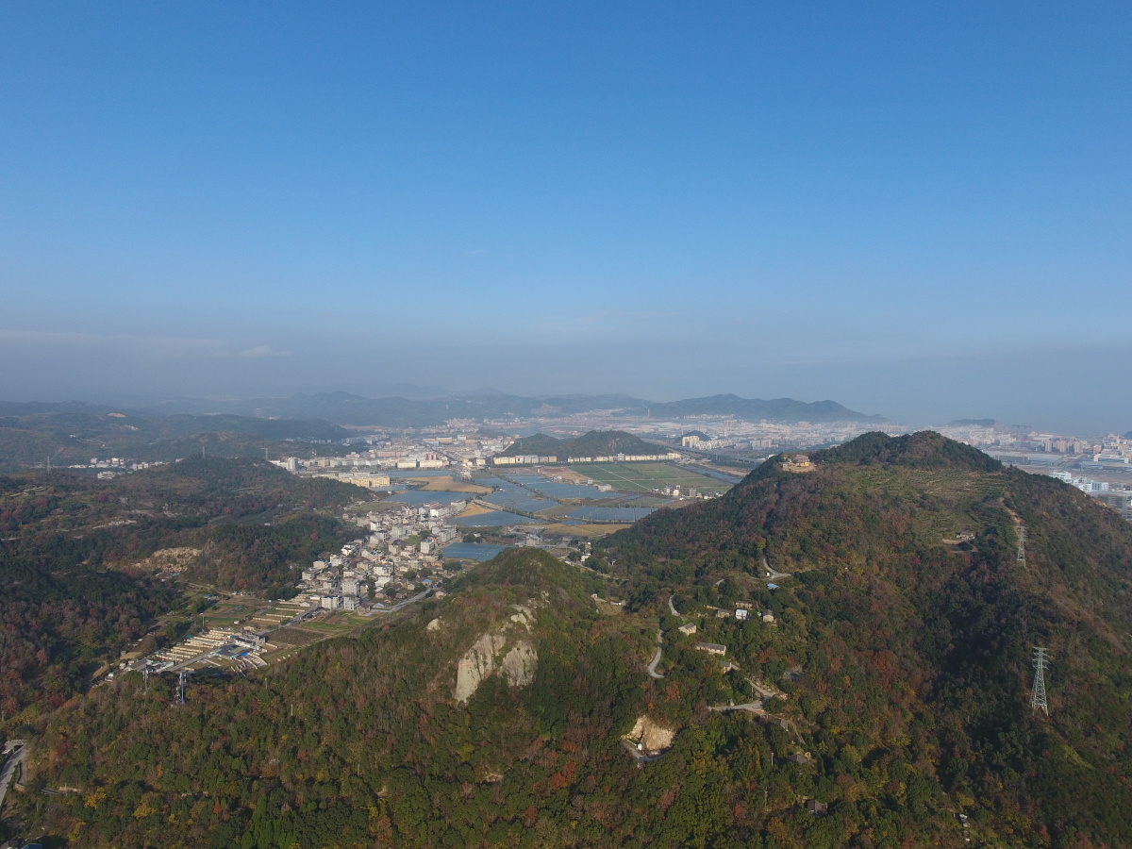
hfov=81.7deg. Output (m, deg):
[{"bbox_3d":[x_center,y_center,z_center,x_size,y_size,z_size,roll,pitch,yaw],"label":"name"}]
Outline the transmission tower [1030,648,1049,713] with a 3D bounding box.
[{"bbox_3d":[293.888,158.993,405.699,9.600,40.400,7.500,2,2,14],"label":"transmission tower"}]

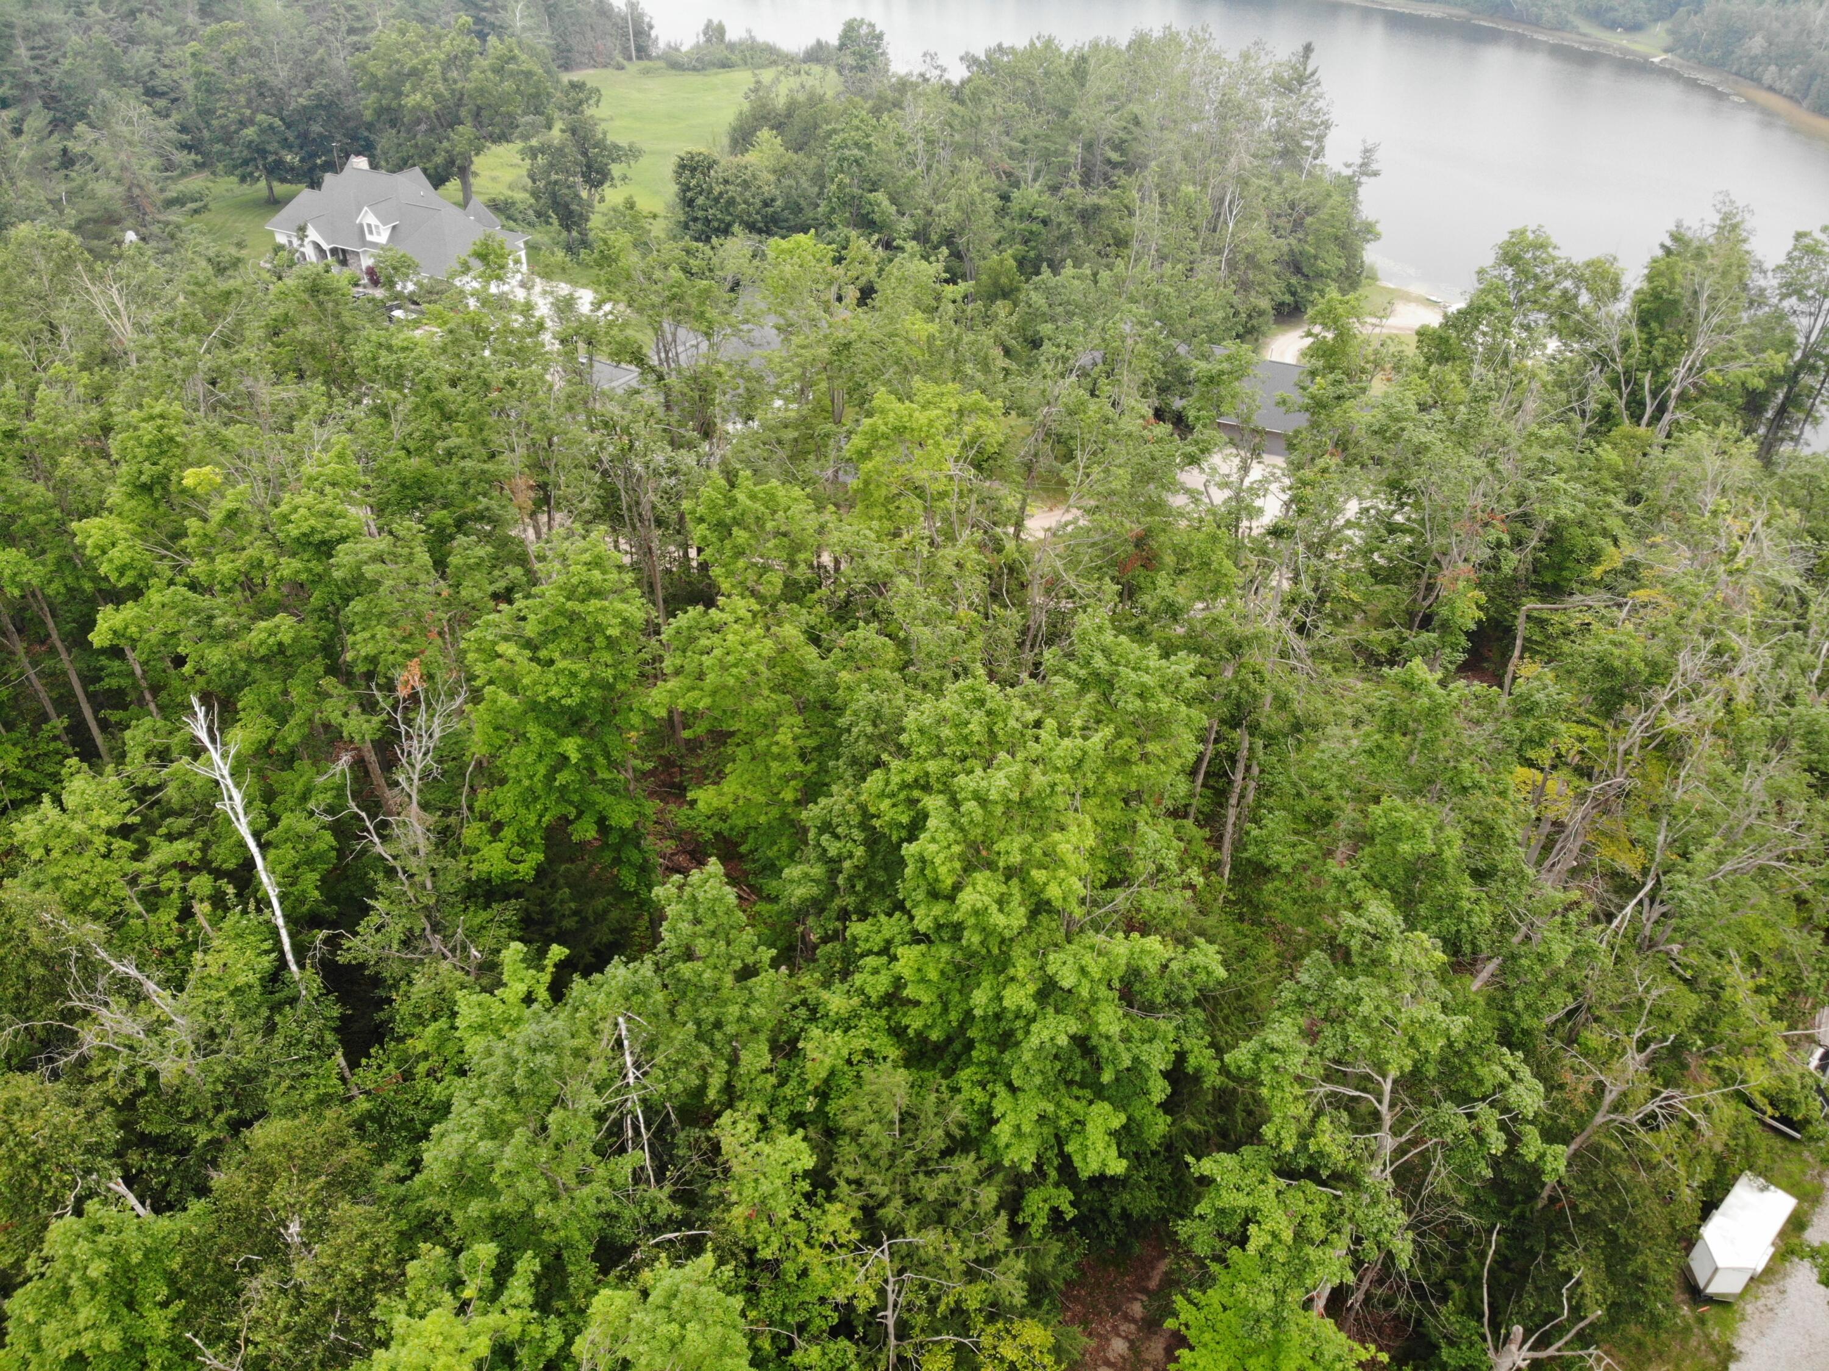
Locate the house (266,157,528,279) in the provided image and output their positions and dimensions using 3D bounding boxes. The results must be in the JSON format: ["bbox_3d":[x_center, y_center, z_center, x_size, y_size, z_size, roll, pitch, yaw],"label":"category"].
[{"bbox_3d":[-59.267,-52.884,143.914,31.114,9.994,17.914,16,37,19],"label":"house"}]

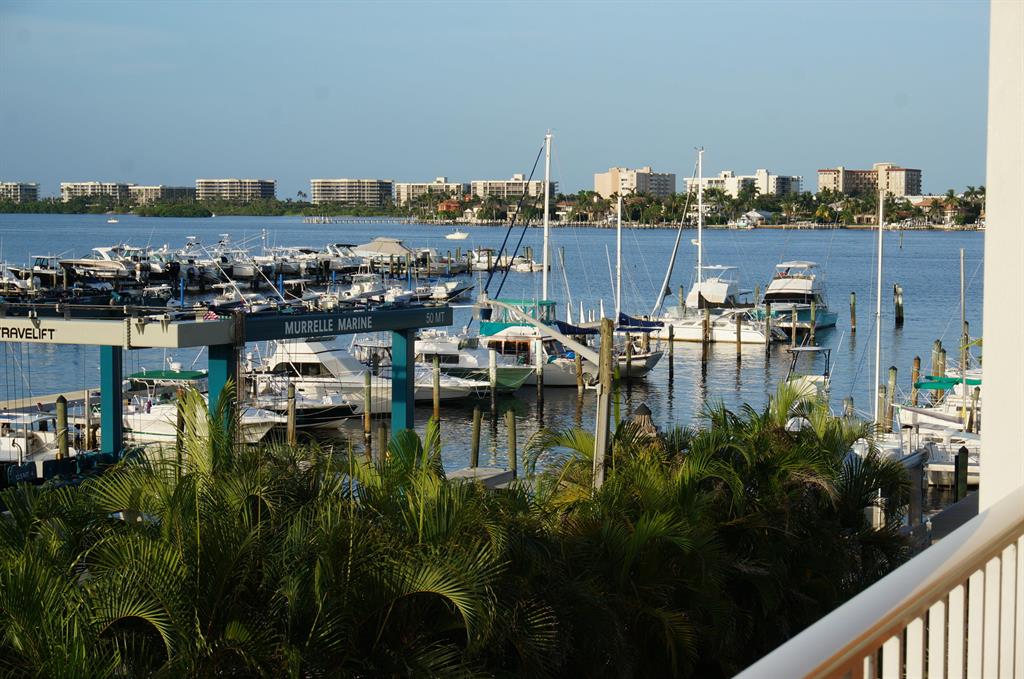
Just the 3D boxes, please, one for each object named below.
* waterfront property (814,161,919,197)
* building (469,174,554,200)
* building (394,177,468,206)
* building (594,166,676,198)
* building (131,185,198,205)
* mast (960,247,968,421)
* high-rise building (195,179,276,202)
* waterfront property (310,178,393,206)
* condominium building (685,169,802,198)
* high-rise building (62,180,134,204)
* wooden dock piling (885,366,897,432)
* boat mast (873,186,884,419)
[{"bbox_3d":[204.878,-87.127,1041.388,48.500,27.900,36.000,3,5,33],"label":"waterfront property"},{"bbox_3d":[1.486,-97.775,1206.056,56.300,24.000,19.300,3,5,33],"label":"building"},{"bbox_3d":[-53.408,-99.098,1236.042,55.300,22.100,17.500,3,5,33],"label":"building"},{"bbox_3d":[75.849,-92.394,1116.204,34.900,27.000,40.000,3,5,33],"label":"building"},{"bbox_3d":[-263.738,-107.859,1380.795,32.900,17.500,43.300,3,5,33],"label":"building"},{"bbox_3d":[16.718,-0.006,67.195,0.110,6.710,0.110,-1,5,14],"label":"mast"},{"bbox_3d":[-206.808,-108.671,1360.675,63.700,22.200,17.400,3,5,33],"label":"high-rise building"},{"bbox_3d":[-115.217,-104.572,1310.842,61.400,21.600,18.300,3,5,33],"label":"waterfront property"},{"bbox_3d":[147.750,-95.445,1161.102,66.600,26.200,34.000,3,5,33],"label":"condominium building"},{"bbox_3d":[-319.358,-110.803,1400.629,61.900,20.300,16.900,3,5,33],"label":"high-rise building"},{"bbox_3d":[16.305,2.603,78.113,0.290,2.900,0.290,3,4,12],"label":"wooden dock piling"},{"bbox_3d":[13.566,-1.057,67.115,0.120,8.970,0.120,1,4,11],"label":"boat mast"}]

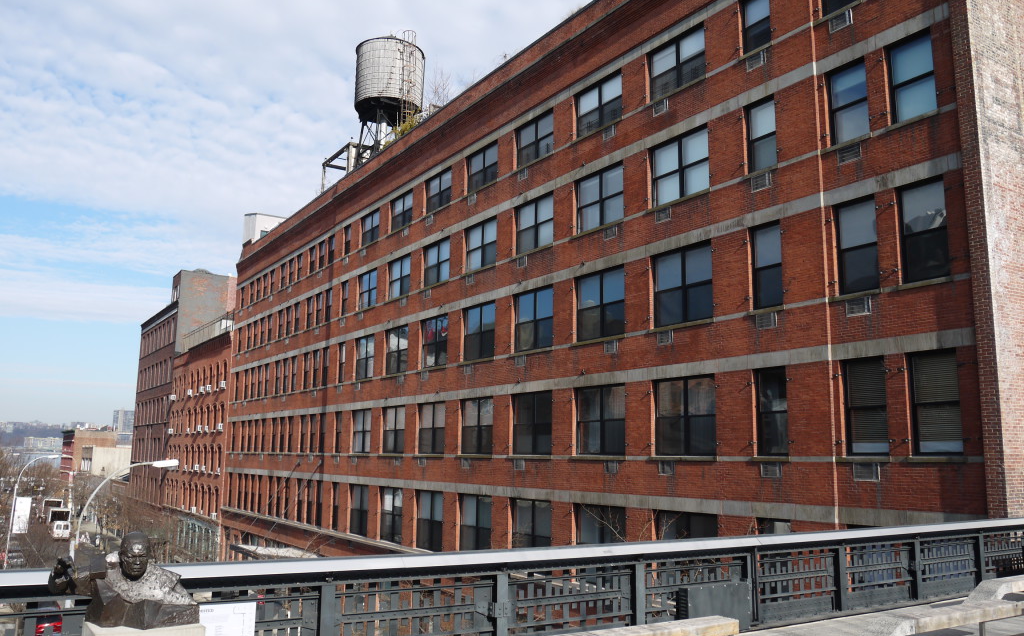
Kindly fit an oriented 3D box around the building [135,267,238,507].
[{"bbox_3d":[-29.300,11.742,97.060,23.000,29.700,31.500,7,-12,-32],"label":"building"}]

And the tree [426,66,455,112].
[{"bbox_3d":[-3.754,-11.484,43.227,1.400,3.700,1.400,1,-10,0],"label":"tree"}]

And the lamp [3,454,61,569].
[{"bbox_3d":[-34.329,14.677,58.942,2.800,9.700,0.400,7,-12,-32],"label":"lamp"}]

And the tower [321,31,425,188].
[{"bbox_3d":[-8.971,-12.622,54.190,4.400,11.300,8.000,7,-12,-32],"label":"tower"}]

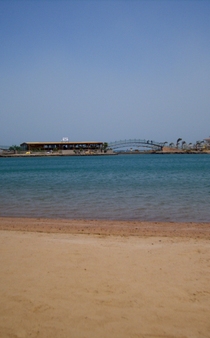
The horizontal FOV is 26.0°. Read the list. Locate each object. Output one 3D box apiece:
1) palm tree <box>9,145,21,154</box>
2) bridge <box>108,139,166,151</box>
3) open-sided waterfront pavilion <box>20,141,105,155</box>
[{"bbox_3d":[-31.410,-6.700,158.000,4.000,3.600,3.800,-2,2,-11],"label":"palm tree"},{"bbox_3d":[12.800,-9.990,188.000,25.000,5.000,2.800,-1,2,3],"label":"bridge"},{"bbox_3d":[-15.220,-7.720,165.000,29.500,4.500,9.000,-2,3,-26],"label":"open-sided waterfront pavilion"}]

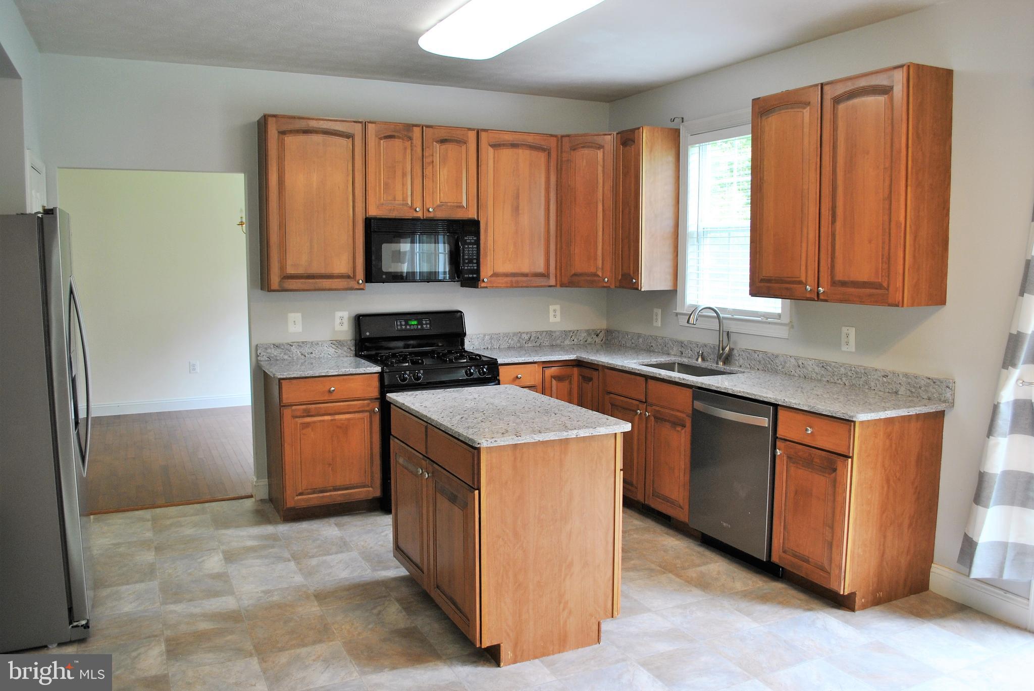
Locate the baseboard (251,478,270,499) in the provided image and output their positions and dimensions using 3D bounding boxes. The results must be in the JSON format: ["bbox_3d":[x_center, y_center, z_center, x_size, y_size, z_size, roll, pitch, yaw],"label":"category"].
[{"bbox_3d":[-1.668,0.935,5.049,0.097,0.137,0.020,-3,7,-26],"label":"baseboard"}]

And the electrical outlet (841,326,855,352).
[{"bbox_3d":[1.715,-0.031,4.026,0.012,0.120,0.082,-3,7,-26],"label":"electrical outlet"}]

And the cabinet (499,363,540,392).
[{"bbox_3d":[-0.120,0.524,5.440,0.317,0.873,0.625,-3,7,-26],"label":"cabinet"}]

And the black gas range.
[{"bbox_3d":[-0.587,0.402,5.133,0.767,1.200,0.670,-3,7,-26],"label":"black gas range"}]

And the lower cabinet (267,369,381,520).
[{"bbox_3d":[-1.223,0.587,4.887,0.608,0.880,0.622,-3,7,-26],"label":"lower cabinet"}]

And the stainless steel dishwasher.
[{"bbox_3d":[1.352,0.648,4.119,0.615,0.810,0.610,-3,7,-26],"label":"stainless steel dishwasher"}]

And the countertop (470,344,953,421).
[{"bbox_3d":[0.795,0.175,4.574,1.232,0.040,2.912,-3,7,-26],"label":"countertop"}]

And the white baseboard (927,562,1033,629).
[{"bbox_3d":[2.070,1.123,3.477,0.018,0.137,0.461,-3,7,-26],"label":"white baseboard"}]

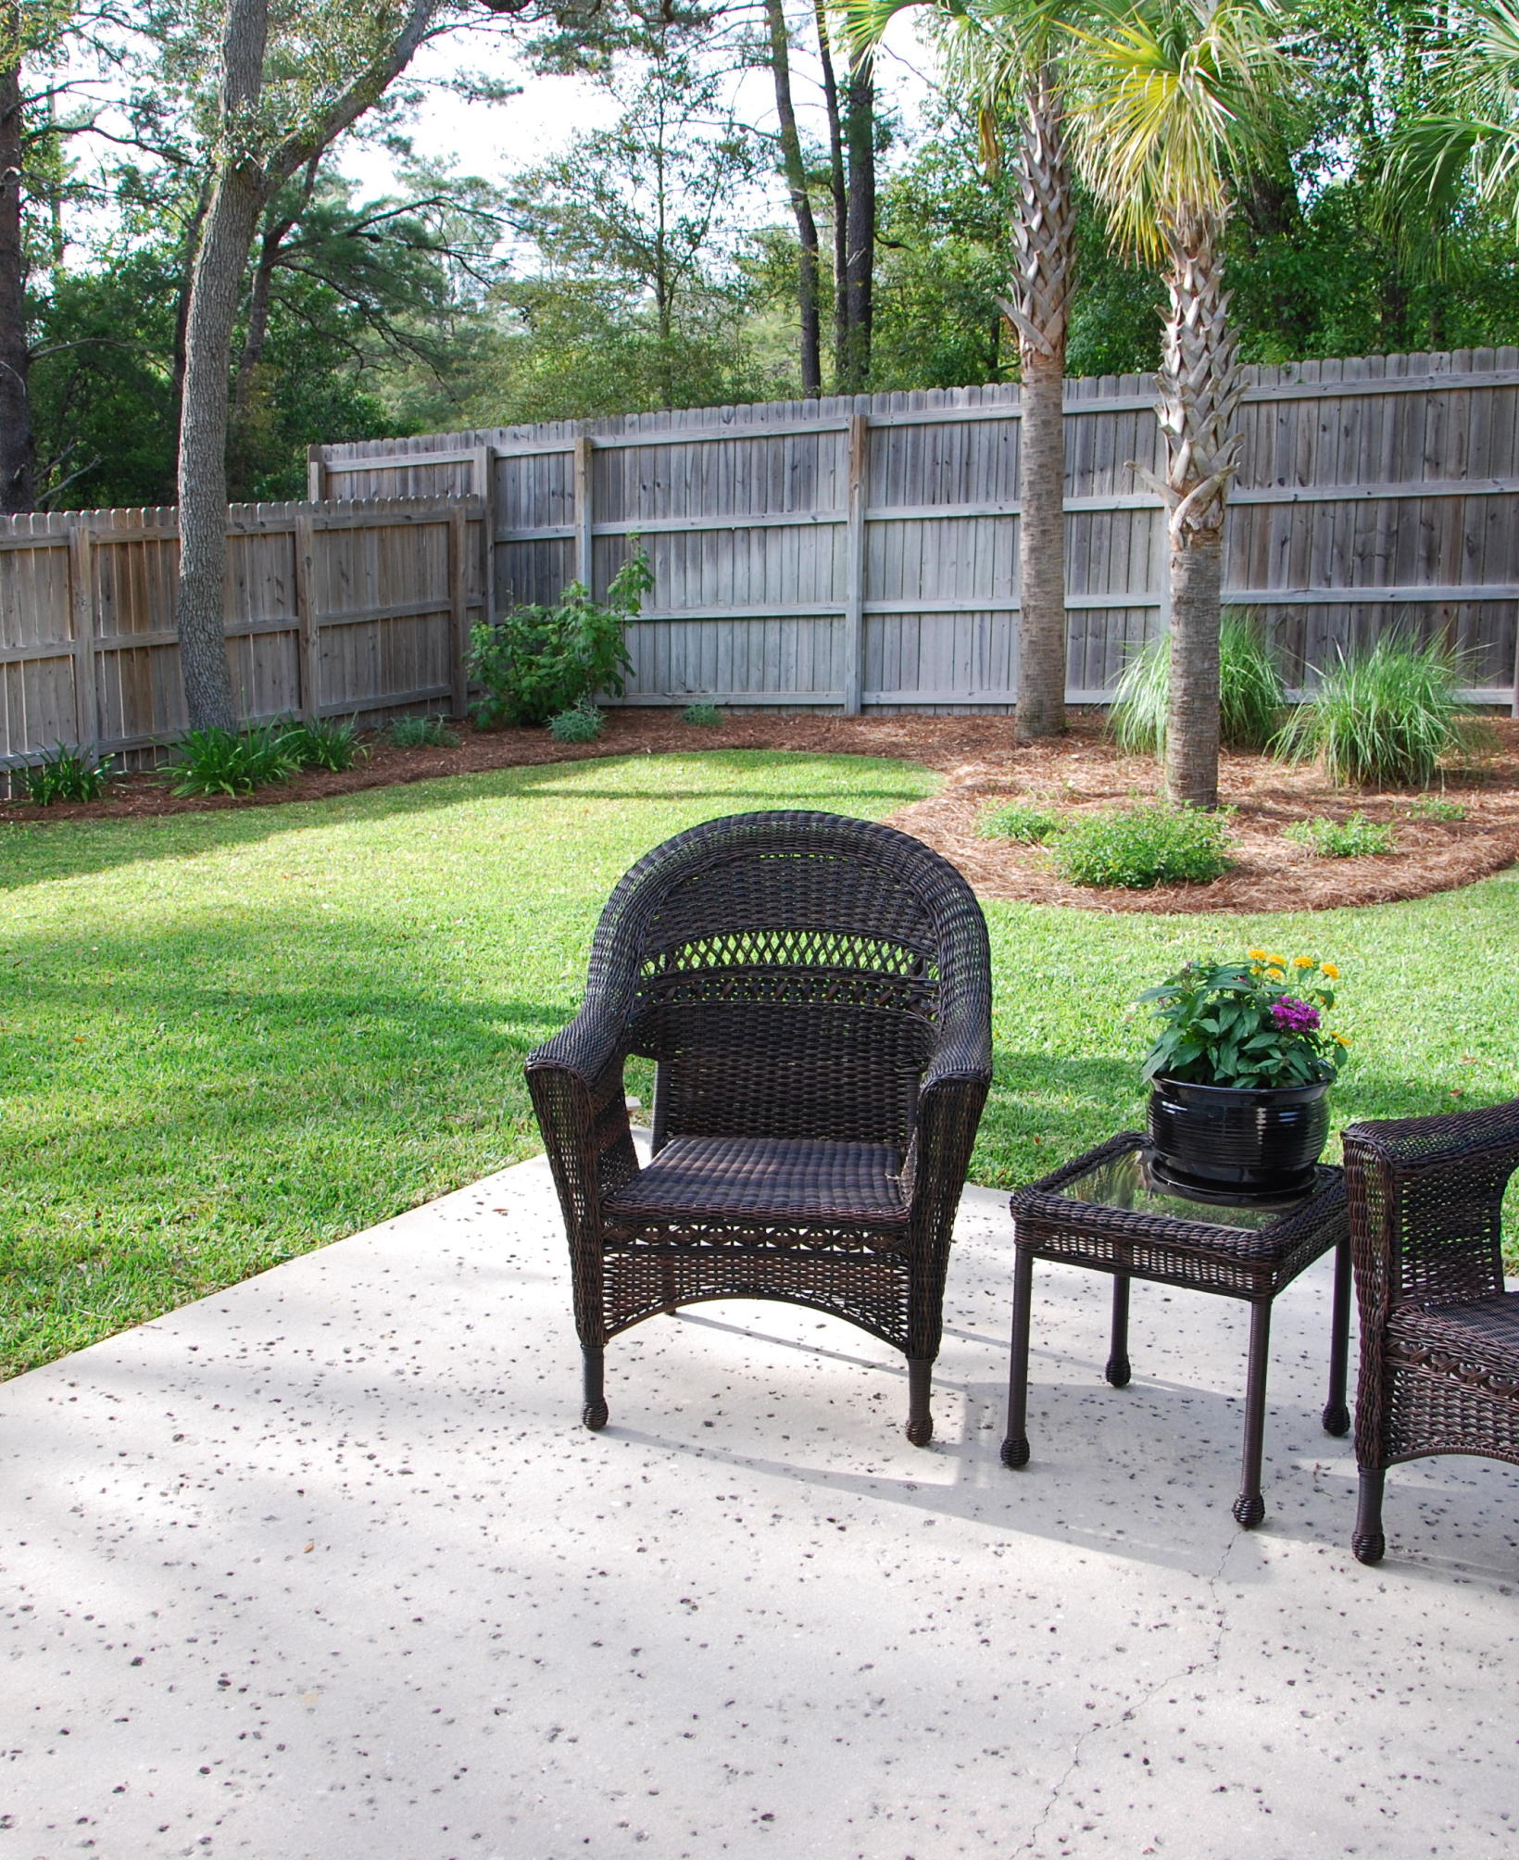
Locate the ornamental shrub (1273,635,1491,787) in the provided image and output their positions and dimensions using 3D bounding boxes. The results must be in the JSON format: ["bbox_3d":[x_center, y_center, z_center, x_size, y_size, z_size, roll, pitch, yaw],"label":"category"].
[{"bbox_3d":[3.339,-1.177,11.200,1.177,0.788,1.177,0,10,0],"label":"ornamental shrub"}]

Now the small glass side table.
[{"bbox_3d":[0.679,0.625,3.328,0.428,0.444,0.428,7,13,33],"label":"small glass side table"}]

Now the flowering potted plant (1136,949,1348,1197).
[{"bbox_3d":[0.771,0.225,3.330,0.333,0.375,0.323,0,10,0],"label":"flowering potted plant"}]

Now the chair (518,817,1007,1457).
[{"bbox_3d":[0.024,0.304,3.641,0.746,0.946,0.718,1,11,5],"label":"chair"}]

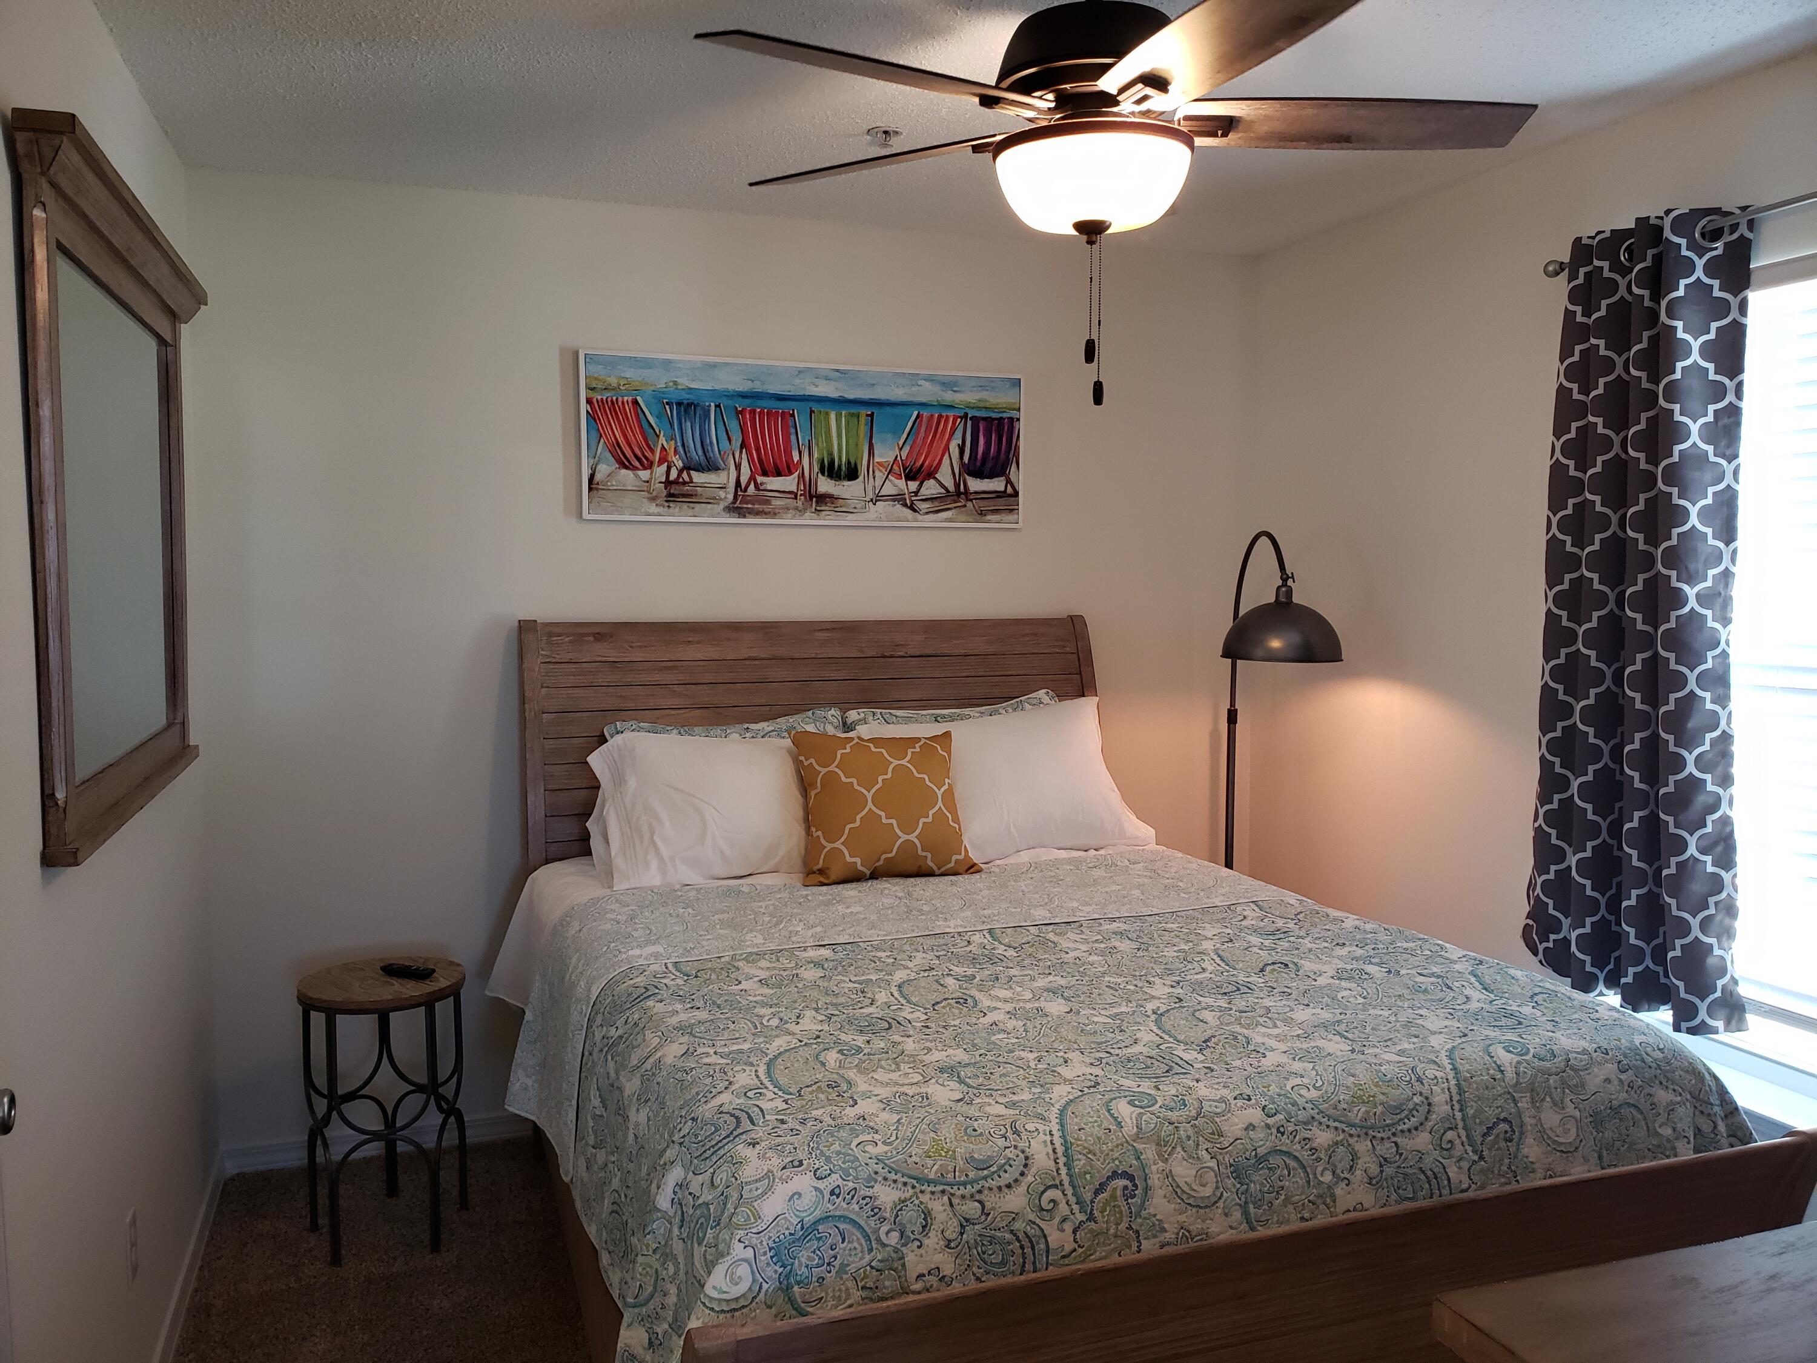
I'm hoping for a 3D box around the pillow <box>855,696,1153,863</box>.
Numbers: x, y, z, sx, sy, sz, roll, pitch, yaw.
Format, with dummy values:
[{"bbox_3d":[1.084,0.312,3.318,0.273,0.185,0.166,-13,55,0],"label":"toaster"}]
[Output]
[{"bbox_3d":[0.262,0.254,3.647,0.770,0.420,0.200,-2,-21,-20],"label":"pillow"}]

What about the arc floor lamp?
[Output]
[{"bbox_3d":[1.018,0.367,3.962,0.335,1.605,0.570,-2,4,-20],"label":"arc floor lamp"}]

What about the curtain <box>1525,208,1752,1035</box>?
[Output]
[{"bbox_3d":[1.501,-0.121,2.838,0.120,1.600,0.510,-2,4,-20],"label":"curtain"}]

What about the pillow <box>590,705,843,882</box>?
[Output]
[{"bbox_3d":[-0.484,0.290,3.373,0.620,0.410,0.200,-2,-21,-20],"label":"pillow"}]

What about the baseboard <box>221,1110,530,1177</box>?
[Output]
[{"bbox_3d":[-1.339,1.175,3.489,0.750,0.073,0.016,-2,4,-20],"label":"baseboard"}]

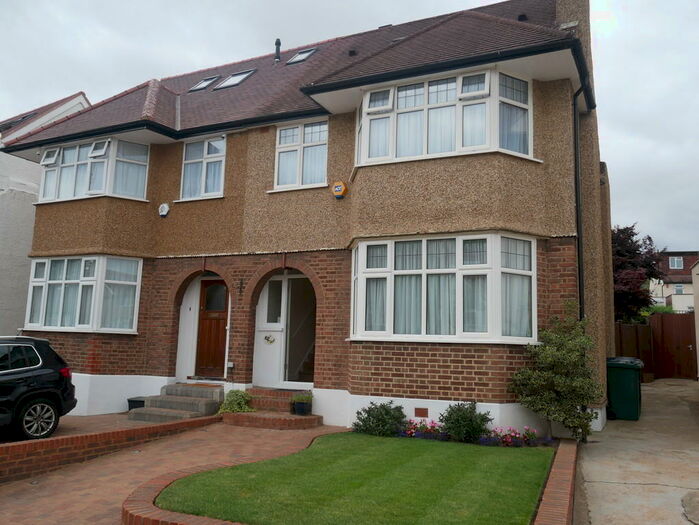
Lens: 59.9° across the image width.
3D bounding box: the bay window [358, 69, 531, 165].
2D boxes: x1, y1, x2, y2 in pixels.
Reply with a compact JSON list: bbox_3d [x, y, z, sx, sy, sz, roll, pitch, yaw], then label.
[{"bbox_3d":[1.335,-2.171,9.650,3.000,1.290,0.630,-2,-10,26],"label":"bay window"}]

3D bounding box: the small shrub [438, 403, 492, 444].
[{"bbox_3d":[1.512,2.087,7.941,0.690,0.500,0.620,-2,-9,25],"label":"small shrub"}]

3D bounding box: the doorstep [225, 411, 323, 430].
[{"bbox_3d":[-1.438,2.718,10.449,1.760,0.200,0.800,-2,-10,26],"label":"doorstep"}]

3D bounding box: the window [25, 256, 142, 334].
[{"bbox_3d":[-5.532,0.680,12.292,2.820,1.500,0.700,-2,-9,25],"label":"window"}]

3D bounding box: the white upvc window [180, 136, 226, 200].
[{"bbox_3d":[-2.859,-1.821,11.864,1.050,1.230,0.120,-2,-9,25],"label":"white upvc window"}]

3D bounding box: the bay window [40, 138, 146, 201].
[{"bbox_3d":[-5.627,-1.852,12.982,2.870,1.220,0.650,-2,-10,26],"label":"bay window"}]

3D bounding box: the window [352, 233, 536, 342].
[{"bbox_3d":[1.239,0.435,9.052,2.930,1.530,0.700,-2,-9,25],"label":"window"}]

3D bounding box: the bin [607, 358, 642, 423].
[{"bbox_3d":[4.855,2.235,10.811,0.710,1.070,0.580,-2,-9,25],"label":"bin"}]

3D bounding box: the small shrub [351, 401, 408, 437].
[{"bbox_3d":[0.412,2.168,8.460,0.760,0.490,0.650,-2,-9,25],"label":"small shrub"}]

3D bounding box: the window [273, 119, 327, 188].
[{"bbox_3d":[-0.870,-1.914,10.918,1.070,1.260,0.120,-2,-9,25],"label":"window"}]

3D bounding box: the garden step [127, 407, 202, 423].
[{"bbox_3d":[-3.326,2.808,11.051,1.430,0.210,0.330,-2,-10,26],"label":"garden step"}]

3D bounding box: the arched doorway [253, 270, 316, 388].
[{"bbox_3d":[-1.190,1.214,11.263,1.440,2.250,0.280,-2,-10,26],"label":"arched doorway"}]

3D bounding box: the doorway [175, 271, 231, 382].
[{"bbox_3d":[-2.890,1.286,12.074,1.400,2.210,0.280,-2,-10,26],"label":"doorway"}]

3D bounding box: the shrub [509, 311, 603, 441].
[{"bbox_3d":[2.728,1.506,8.092,1.170,1.730,1.000,-2,-9,25],"label":"shrub"}]

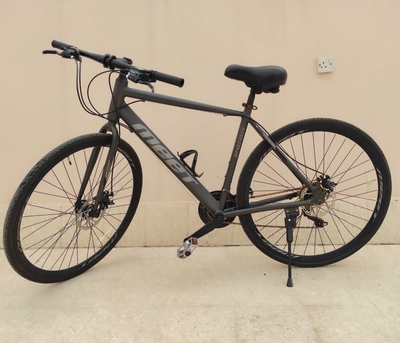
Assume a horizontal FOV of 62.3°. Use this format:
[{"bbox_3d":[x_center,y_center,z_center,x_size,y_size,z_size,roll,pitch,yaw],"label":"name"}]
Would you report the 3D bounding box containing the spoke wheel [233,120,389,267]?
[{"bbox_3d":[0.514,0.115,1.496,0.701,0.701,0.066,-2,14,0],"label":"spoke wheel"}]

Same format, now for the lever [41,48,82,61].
[{"bbox_3d":[-0.570,-0.481,1.355,0.157,0.042,0.076,24,15,27],"label":"lever"}]

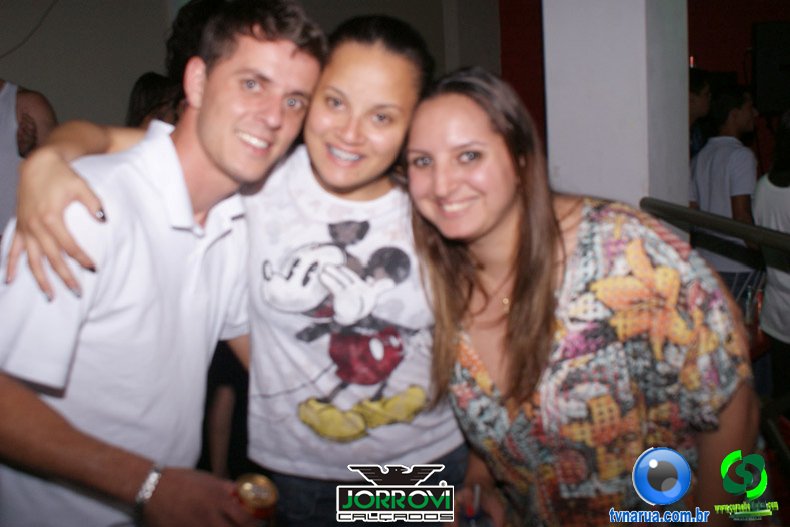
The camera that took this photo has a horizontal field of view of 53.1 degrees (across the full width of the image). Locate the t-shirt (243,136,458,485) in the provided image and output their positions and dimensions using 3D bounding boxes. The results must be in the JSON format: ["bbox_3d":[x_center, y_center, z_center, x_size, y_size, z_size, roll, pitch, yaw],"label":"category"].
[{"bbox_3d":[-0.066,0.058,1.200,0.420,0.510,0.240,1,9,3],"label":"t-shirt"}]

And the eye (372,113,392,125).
[{"bbox_3d":[-0.017,-0.193,1.050,0.026,0.012,0.015,18,6,3],"label":"eye"}]

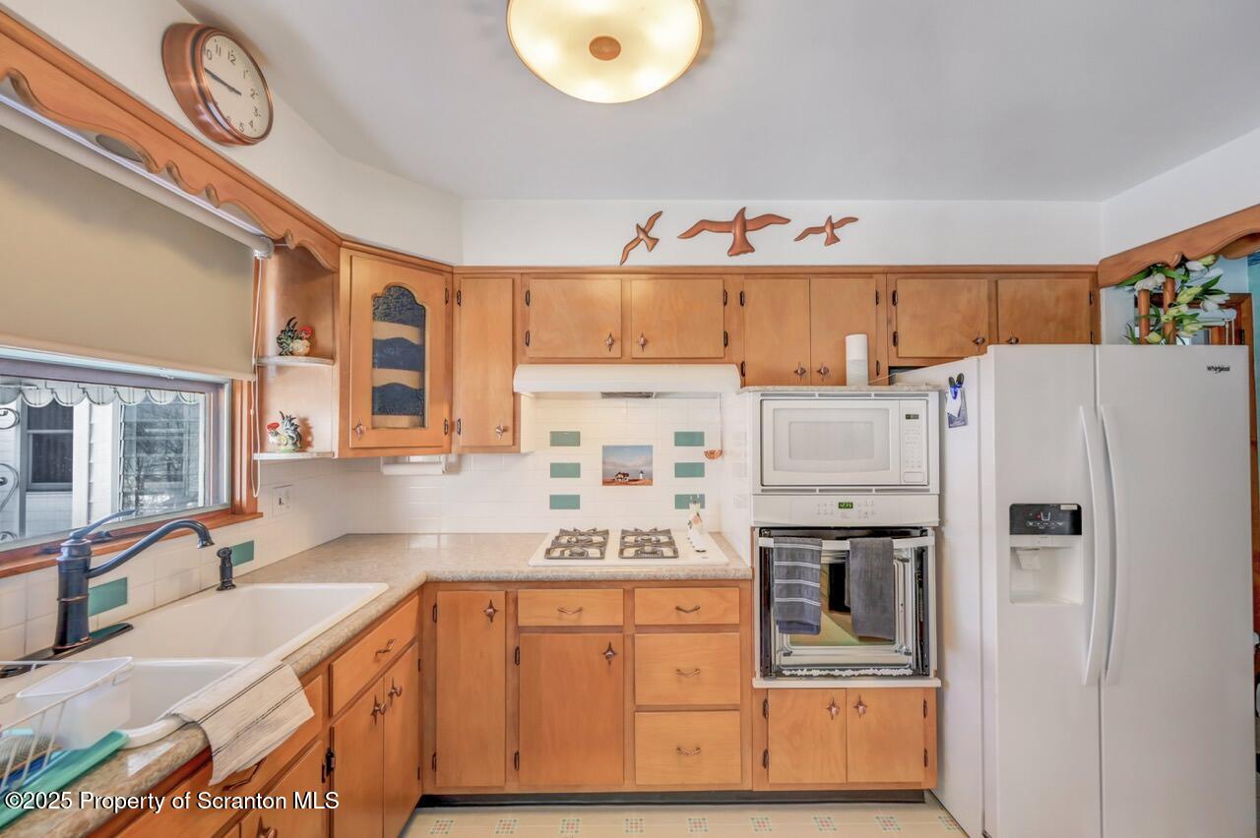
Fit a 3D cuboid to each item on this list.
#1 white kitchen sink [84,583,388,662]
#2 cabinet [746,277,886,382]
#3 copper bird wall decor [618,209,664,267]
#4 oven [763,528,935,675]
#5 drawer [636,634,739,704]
[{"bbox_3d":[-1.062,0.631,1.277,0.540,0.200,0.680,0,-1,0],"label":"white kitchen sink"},{"bbox_3d":[0.774,-0.372,2.240,0.600,0.485,0.330,0,0,-1],"label":"cabinet"},{"bbox_3d":[0.049,-0.763,2.070,0.181,0.231,0.028,0,0,-1],"label":"copper bird wall decor"},{"bbox_3d":[0.777,0.667,2.049,0.643,0.548,0.580,0,-1,0],"label":"oven"},{"bbox_3d":[0.205,0.903,2.007,0.382,0.263,0.500,0,-1,0],"label":"drawer"}]

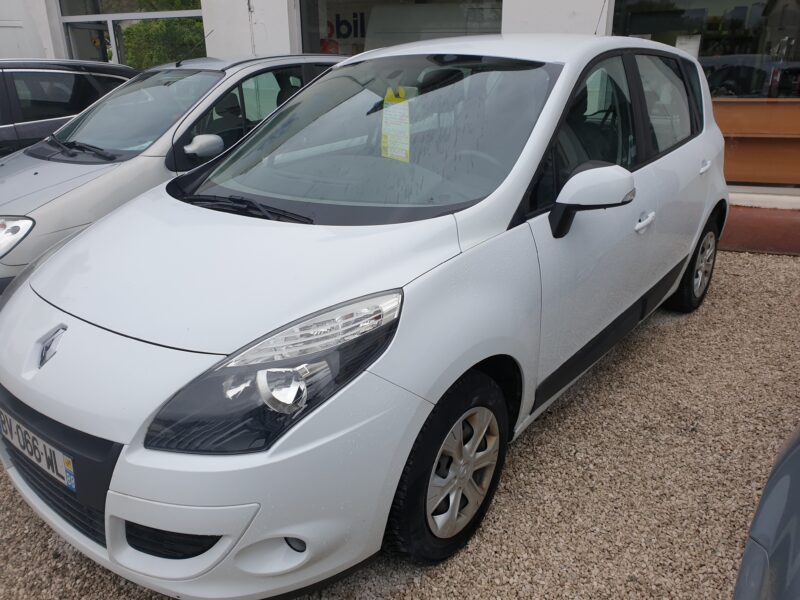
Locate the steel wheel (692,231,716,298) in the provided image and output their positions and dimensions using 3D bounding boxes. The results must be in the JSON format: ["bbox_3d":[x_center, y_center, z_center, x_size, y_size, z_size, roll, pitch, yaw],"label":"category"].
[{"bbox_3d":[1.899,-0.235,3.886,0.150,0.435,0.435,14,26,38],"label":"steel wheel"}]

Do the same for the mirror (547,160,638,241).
[{"bbox_3d":[0.649,-0.345,2.047,0.220,0.235,0.220,14,26,38],"label":"mirror"}]

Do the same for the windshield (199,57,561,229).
[{"bbox_3d":[-0.165,-0.700,2.489,1.410,0.120,1.060,14,55,38],"label":"windshield"}]

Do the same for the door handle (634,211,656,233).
[{"bbox_3d":[1.084,-0.346,2.667,0.055,0.048,0.220,14,32,38],"label":"door handle"}]

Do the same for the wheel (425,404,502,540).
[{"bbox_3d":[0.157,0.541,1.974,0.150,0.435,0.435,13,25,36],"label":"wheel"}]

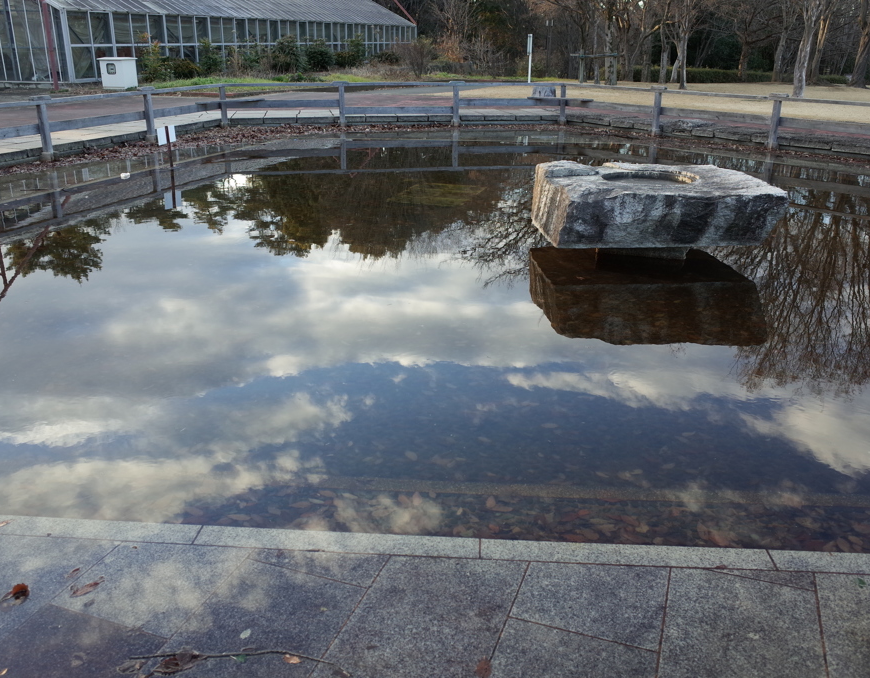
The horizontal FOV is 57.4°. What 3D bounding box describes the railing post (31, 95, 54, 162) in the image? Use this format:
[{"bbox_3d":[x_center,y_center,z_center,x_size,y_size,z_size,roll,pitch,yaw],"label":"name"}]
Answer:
[{"bbox_3d":[-4.879,-2.627,9.929,0.140,0.800,0.240,7,22,17],"label":"railing post"}]

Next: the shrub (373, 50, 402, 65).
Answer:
[{"bbox_3d":[-2.158,-12.498,35.374,1.330,0.680,1.200,0,21,0],"label":"shrub"}]

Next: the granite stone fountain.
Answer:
[{"bbox_3d":[1.608,-0.951,6.053,1.570,0.560,1.300,0,21,-2],"label":"granite stone fountain"}]

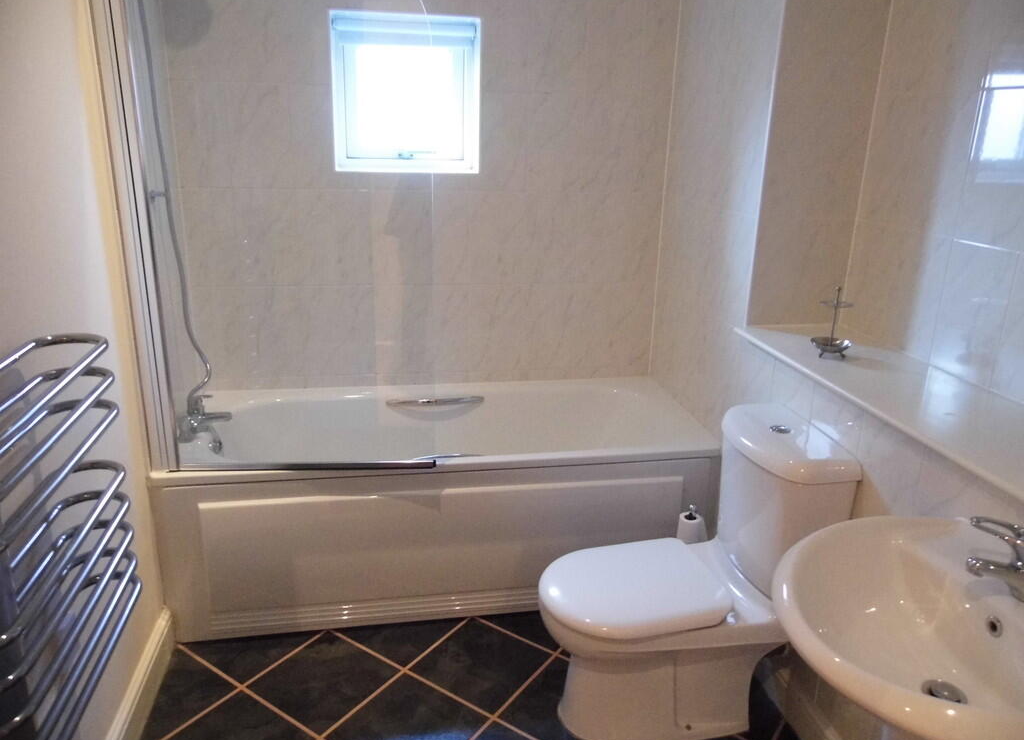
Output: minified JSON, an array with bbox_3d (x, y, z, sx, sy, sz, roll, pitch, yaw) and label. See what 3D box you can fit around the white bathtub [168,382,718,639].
[{"bbox_3d":[-0.223,0.421,2.589,1.687,0.544,0.722,-2,18,-10],"label":"white bathtub"}]

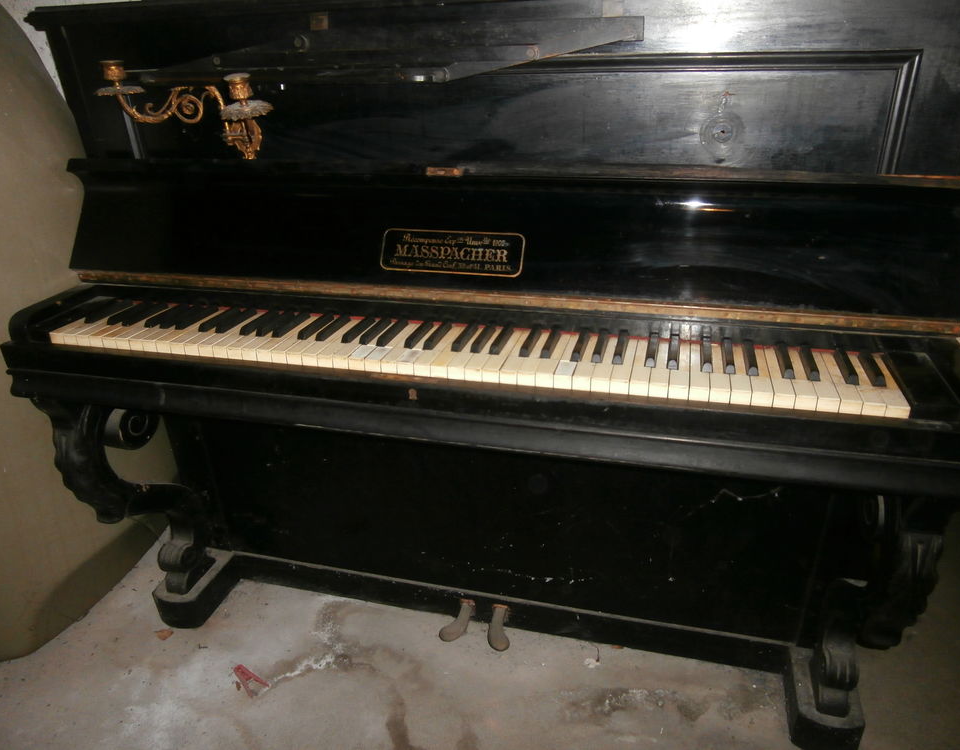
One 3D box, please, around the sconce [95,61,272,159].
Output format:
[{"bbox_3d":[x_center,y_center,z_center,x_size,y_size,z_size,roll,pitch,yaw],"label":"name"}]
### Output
[{"bbox_3d":[-0.430,-0.383,1.030,0.308,0.154,0.145,5,27,14],"label":"sconce"}]

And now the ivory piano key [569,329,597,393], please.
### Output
[{"bbox_3d":[0.145,-0.018,0.923,0.023,0.019,0.138,5,27,14],"label":"ivory piano key"}]

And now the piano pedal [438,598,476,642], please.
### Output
[{"bbox_3d":[-0.046,0.506,1.425,0.051,0.026,0.090,9,29,21],"label":"piano pedal"}]

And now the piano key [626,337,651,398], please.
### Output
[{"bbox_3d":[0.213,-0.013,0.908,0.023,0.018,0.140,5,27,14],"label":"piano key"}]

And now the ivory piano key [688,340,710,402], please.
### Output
[{"bbox_3d":[0.281,-0.006,0.889,0.023,0.019,0.138,5,27,14],"label":"ivory piano key"}]

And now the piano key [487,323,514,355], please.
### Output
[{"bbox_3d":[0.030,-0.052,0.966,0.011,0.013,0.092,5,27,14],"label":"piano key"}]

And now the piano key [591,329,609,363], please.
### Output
[{"bbox_3d":[0.162,-0.040,0.933,0.012,0.011,0.092,5,27,14],"label":"piano key"}]

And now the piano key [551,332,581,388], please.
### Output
[{"bbox_3d":[0.122,-0.019,0.929,0.023,0.019,0.138,5,27,14],"label":"piano key"}]

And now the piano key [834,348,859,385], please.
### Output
[{"bbox_3d":[0.453,-0.015,0.860,0.012,0.011,0.092,5,27,14],"label":"piano key"}]

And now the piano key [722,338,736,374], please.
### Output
[{"bbox_3d":[0.320,-0.025,0.893,0.012,0.011,0.088,5,27,14],"label":"piano key"}]

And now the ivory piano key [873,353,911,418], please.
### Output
[{"bbox_3d":[0.485,0.012,0.837,0.023,0.019,0.138,5,27,14],"label":"ivory piano key"}]

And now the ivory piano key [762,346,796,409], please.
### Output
[{"bbox_3d":[0.372,0.002,0.867,0.022,0.018,0.137,5,27,14],"label":"ivory piano key"}]

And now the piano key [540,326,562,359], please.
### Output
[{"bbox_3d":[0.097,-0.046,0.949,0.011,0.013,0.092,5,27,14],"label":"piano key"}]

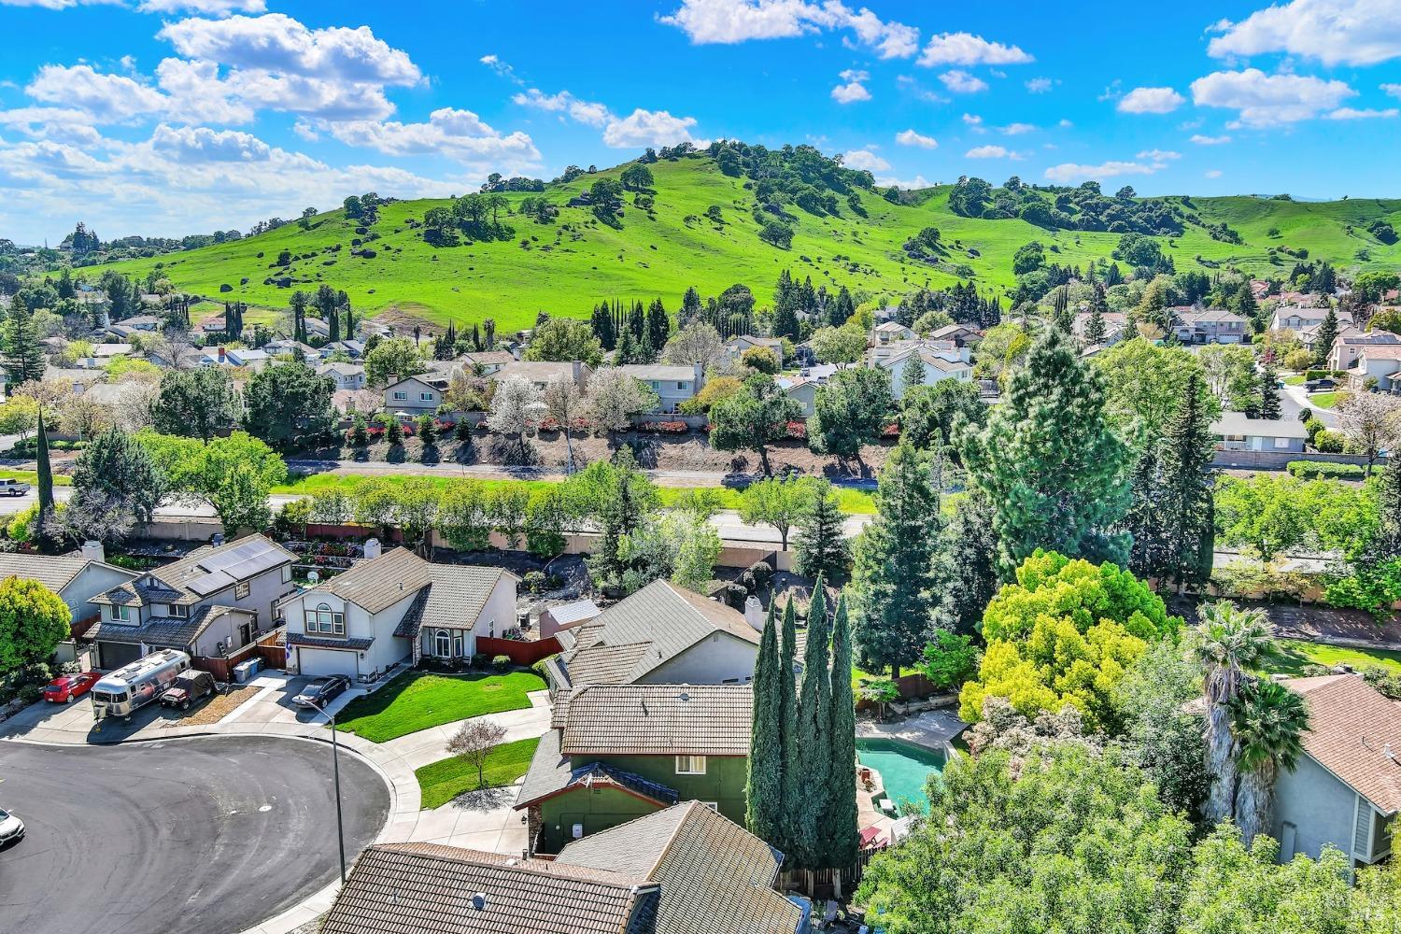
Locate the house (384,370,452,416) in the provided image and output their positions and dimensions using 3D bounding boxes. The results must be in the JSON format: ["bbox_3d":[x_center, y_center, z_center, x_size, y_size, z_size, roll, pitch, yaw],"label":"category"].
[{"bbox_3d":[-43.874,-11.405,185.037,10.590,7.800,13.000,2,9,15],"label":"house"}]

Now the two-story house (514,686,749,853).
[{"bbox_3d":[-3.302,15.702,62.691,13.800,7.350,10.600,0,9,1],"label":"two-story house"}]

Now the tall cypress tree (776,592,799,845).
[{"bbox_3d":[4.324,13.267,54.099,1.600,14.850,1.600,0,9,0],"label":"tall cypress tree"}]

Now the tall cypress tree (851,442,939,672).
[{"bbox_3d":[14.330,7.000,82.980,6.600,17.800,6.600,0,10,0],"label":"tall cypress tree"}]

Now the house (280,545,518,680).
[{"bbox_3d":[-23.637,11.208,90.125,13.940,7.600,15.020,2,9,14],"label":"house"}]

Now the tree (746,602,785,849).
[{"bbox_3d":[3.397,13.216,54.279,2.000,14.900,2.000,0,9,0],"label":"tree"}]

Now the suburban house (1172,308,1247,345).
[{"bbox_3d":[128.760,-35.360,285.190,16.800,7.900,11.500,0,10,0],"label":"suburban house"}]

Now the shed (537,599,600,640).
[{"bbox_3d":[-10.618,12.888,92.778,4.200,2.750,3.000,-9,13,-41],"label":"shed"}]

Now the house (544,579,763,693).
[{"bbox_3d":[-2.540,13.110,84.330,18.400,6.100,14.600,-3,11,-19],"label":"house"}]

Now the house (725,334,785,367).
[{"bbox_3d":[12.649,-25.223,248.041,12.400,7.500,10.000,2,10,14],"label":"house"}]

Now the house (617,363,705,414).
[{"bbox_3d":[-5.761,-12.671,185.147,13.360,7.600,10.800,2,9,15],"label":"house"}]

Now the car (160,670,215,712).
[{"bbox_3d":[-36.619,15.919,80.678,1.700,1.880,3.850,2,13,14],"label":"car"}]

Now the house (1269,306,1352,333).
[{"bbox_3d":[150.358,-35.153,277.926,15.860,7.900,12.000,3,10,20],"label":"house"}]

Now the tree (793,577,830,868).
[{"bbox_3d":[5.394,12.652,53.309,1.800,15.415,1.800,1,10,6],"label":"tree"}]

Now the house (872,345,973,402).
[{"bbox_3d":[38.390,-15.820,191.660,12.000,7.800,14.000,6,12,31],"label":"house"}]

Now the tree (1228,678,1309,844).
[{"bbox_3d":[27.400,15.410,55.075,3.500,10.359,3.500,4,11,26],"label":"tree"}]

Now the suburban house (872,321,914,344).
[{"bbox_3d":[45.480,-30.510,265.740,10.500,7.400,10.500,4,11,20],"label":"suburban house"}]

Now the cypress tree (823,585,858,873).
[{"bbox_3d":[6.708,13.011,53.259,1.800,14.709,1.800,1,10,7],"label":"cypress tree"}]

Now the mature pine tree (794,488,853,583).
[{"bbox_3d":[11.590,6.237,105.673,5.500,9.135,5.500,1,10,6],"label":"mature pine tree"}]

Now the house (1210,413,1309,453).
[{"bbox_3d":[77.813,-4.925,161.652,14.300,4.600,10.500,1,10,8],"label":"house"}]

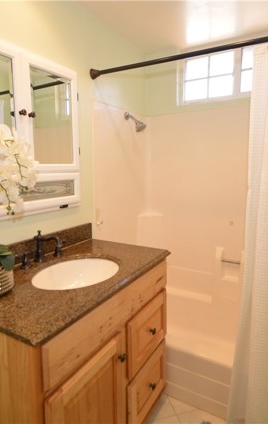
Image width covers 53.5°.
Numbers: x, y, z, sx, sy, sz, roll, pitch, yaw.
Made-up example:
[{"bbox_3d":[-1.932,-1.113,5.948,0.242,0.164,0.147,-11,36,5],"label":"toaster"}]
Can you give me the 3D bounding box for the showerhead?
[{"bbox_3d":[0.019,-0.680,2.011,0.165,0.155,0.085,6,10,29],"label":"showerhead"}]

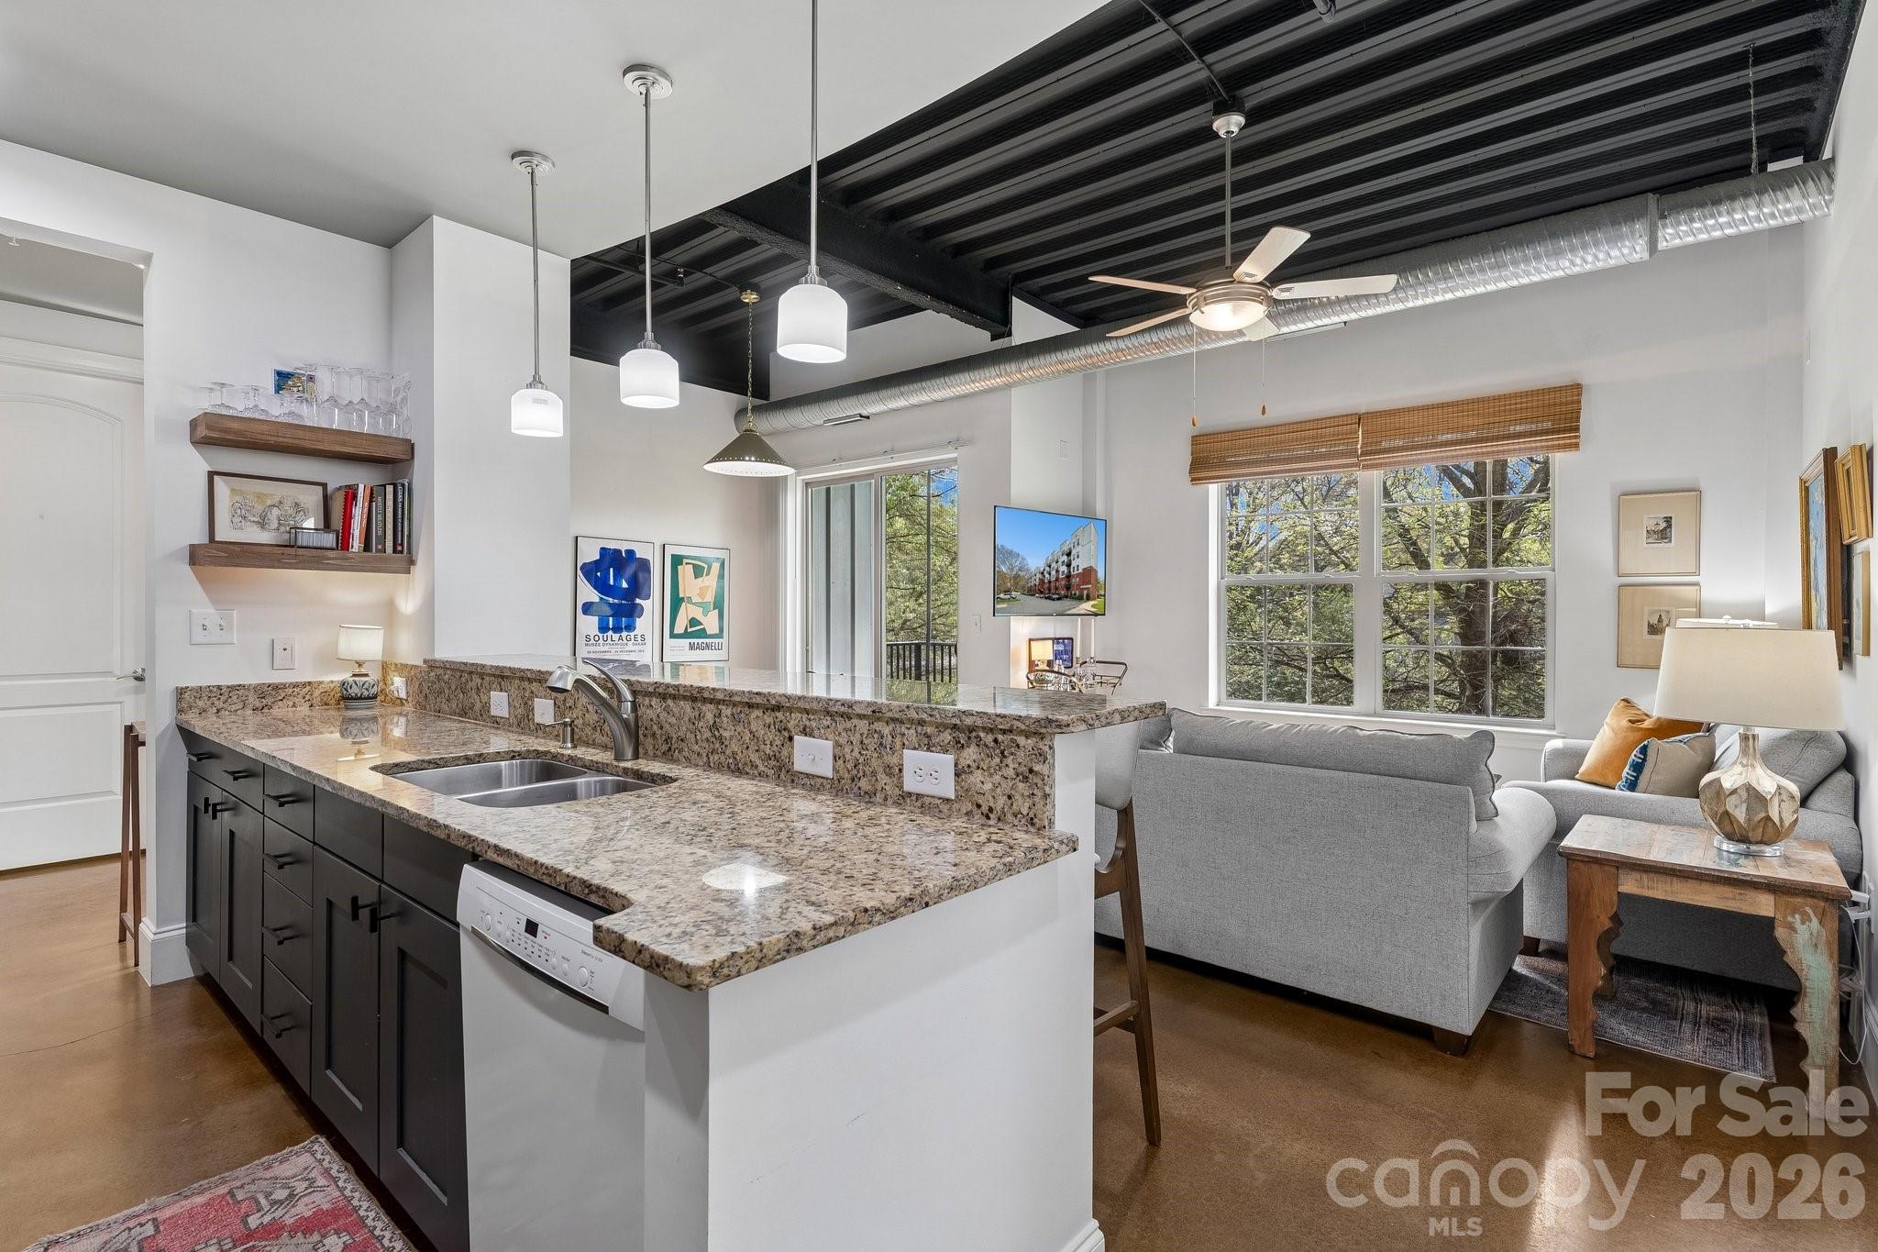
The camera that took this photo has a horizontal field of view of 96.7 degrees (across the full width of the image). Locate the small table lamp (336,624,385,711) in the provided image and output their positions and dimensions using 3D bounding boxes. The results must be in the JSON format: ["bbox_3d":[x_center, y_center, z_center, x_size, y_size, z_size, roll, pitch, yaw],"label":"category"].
[{"bbox_3d":[-2.148,0.147,3.101,0.168,0.311,0.168,1,1,40],"label":"small table lamp"}]

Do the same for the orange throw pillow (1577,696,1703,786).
[{"bbox_3d":[3.300,0.572,3.870,0.170,0.460,0.480,30,-11,-19],"label":"orange throw pillow"}]

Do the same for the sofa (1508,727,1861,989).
[{"bbox_3d":[2.995,0.797,3.446,0.880,0.870,1.580,1,1,40],"label":"sofa"}]

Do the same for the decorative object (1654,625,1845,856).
[{"bbox_3d":[2.385,0.320,2.475,0.390,0.680,0.270,0,0,40],"label":"decorative object"}]

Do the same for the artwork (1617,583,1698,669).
[{"bbox_3d":[3.532,0.005,4.097,0.305,0.410,0.025,1,1,40],"label":"artwork"}]

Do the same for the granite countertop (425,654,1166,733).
[{"bbox_3d":[-0.722,0.143,2.276,2.690,0.031,0.345,1,1,39],"label":"granite countertop"}]

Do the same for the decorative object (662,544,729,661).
[{"bbox_3d":[-1.780,-0.170,6.150,0.030,0.860,0.570,0,0,42],"label":"decorative object"}]

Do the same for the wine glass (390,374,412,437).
[{"bbox_3d":[-2.049,-0.820,3.170,0.077,0.240,0.077,1,1,39],"label":"wine glass"}]

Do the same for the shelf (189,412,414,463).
[{"bbox_3d":[-2.276,-0.661,3.009,0.252,0.071,0.605,1,1,39],"label":"shelf"}]

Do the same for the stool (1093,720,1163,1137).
[{"bbox_3d":[0.200,0.735,1.970,0.460,1.060,0.520,0,0,42],"label":"stool"}]

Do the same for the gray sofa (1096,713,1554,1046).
[{"bbox_3d":[1.150,0.785,3.410,2.100,0.940,0.950,0,0,41],"label":"gray sofa"}]

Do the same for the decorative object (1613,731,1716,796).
[{"bbox_3d":[2.863,0.588,3.280,0.430,0.360,0.160,0,12,-9],"label":"decorative object"}]

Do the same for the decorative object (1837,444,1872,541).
[{"bbox_3d":[2.590,-0.364,2.360,0.035,0.252,0.330,-5,-3,42],"label":"decorative object"}]

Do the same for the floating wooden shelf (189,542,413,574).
[{"bbox_3d":[-2.277,-0.236,3.012,0.252,0.070,0.605,1,1,39],"label":"floating wooden shelf"}]

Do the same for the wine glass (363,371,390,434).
[{"bbox_3d":[-2.144,-0.836,3.181,0.088,0.236,0.088,1,1,40],"label":"wine glass"}]

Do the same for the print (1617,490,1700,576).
[{"bbox_3d":[3.530,-0.447,4.095,0.305,0.401,0.025,1,1,40],"label":"print"}]

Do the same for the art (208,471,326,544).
[{"bbox_3d":[-2.450,-0.422,3.050,0.025,0.255,0.335,-7,-5,44],"label":"art"}]

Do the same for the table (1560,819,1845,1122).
[{"bbox_3d":[2.182,0.925,2.407,0.565,0.573,0.590,1,1,43],"label":"table"}]

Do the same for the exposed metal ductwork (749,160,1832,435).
[{"bbox_3d":[0.860,-1.656,5.021,6.250,0.260,0.260,0,1,38],"label":"exposed metal ductwork"}]

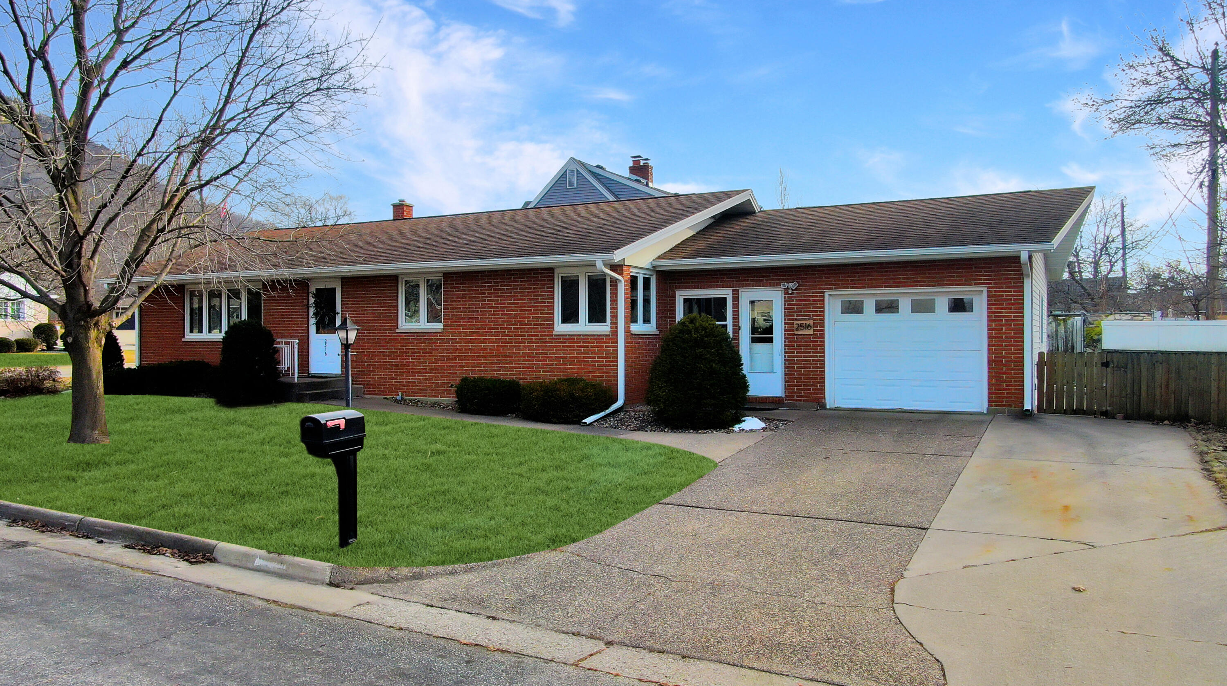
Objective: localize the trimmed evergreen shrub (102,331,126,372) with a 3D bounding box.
[{"bbox_3d":[-13.500,0.501,22.800,0.850,1.600,0.850,0,1,29],"label":"trimmed evergreen shrub"}]

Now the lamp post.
[{"bbox_3d":[-5.234,0.341,16.800,0.360,1.880,0.360,0,1,29],"label":"lamp post"}]

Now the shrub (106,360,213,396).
[{"bbox_3d":[-11.018,0.817,20.651,4.000,0.830,1.100,0,1,29],"label":"shrub"}]

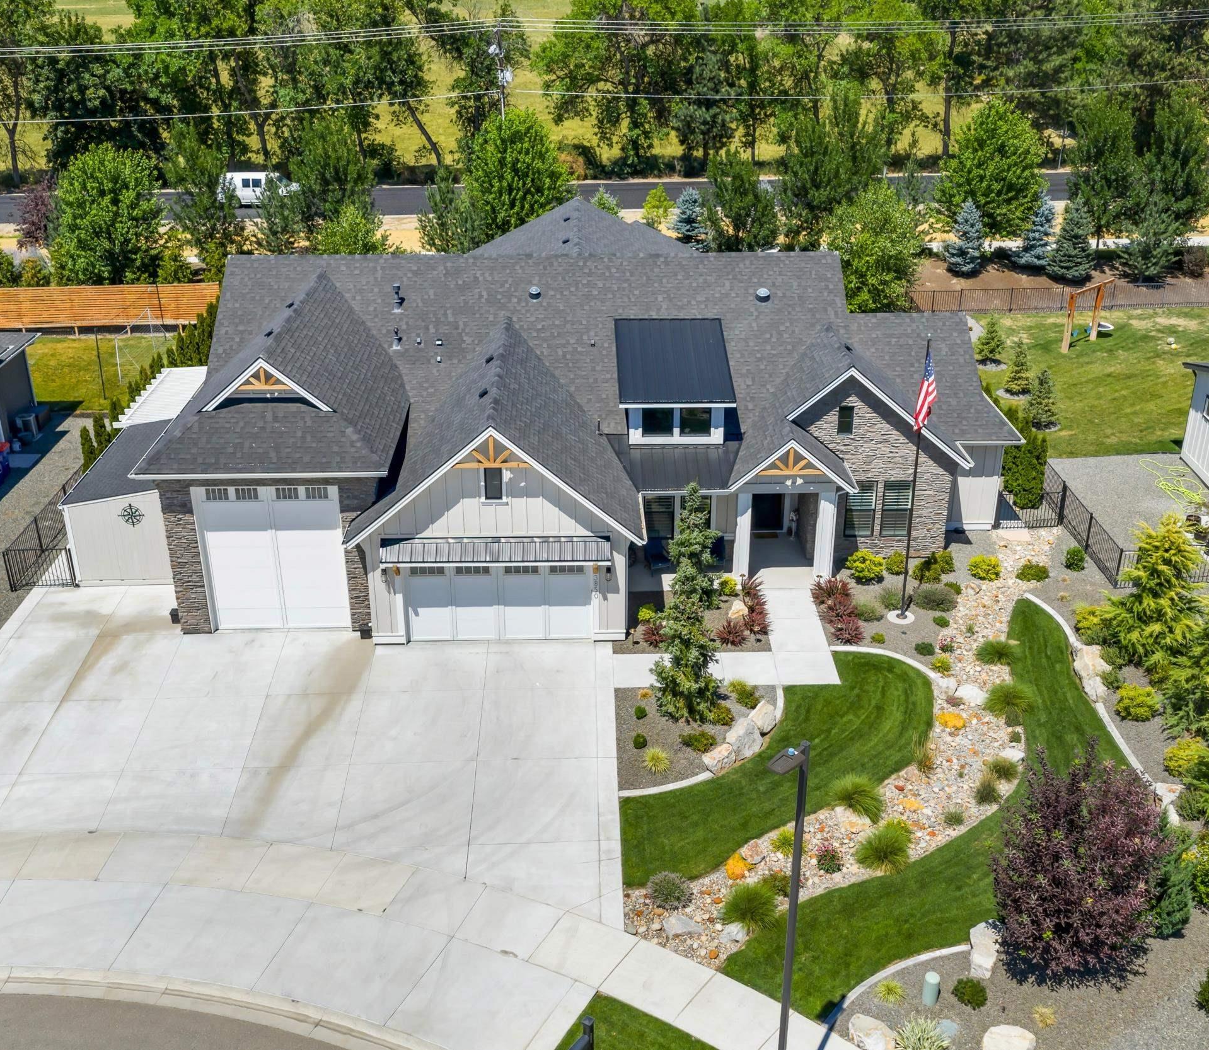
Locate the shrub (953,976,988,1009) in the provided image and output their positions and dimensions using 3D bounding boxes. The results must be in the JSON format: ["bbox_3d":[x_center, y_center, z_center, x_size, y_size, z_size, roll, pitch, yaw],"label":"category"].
[{"bbox_3d":[6.449,8.196,21.564,0.600,0.430,0.600,-1,25,-1],"label":"shrub"}]

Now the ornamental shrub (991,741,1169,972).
[{"bbox_3d":[8.483,5.841,21.850,3.100,3.700,3.000,0,25,0],"label":"ornamental shrub"}]

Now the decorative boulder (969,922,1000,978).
[{"bbox_3d":[6.767,7.558,21.800,0.540,0.520,0.900,0,25,0],"label":"decorative boulder"}]

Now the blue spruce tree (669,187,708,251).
[{"bbox_3d":[4.577,-16.428,67.000,2.200,4.000,2.200,0,25,0],"label":"blue spruce tree"}]

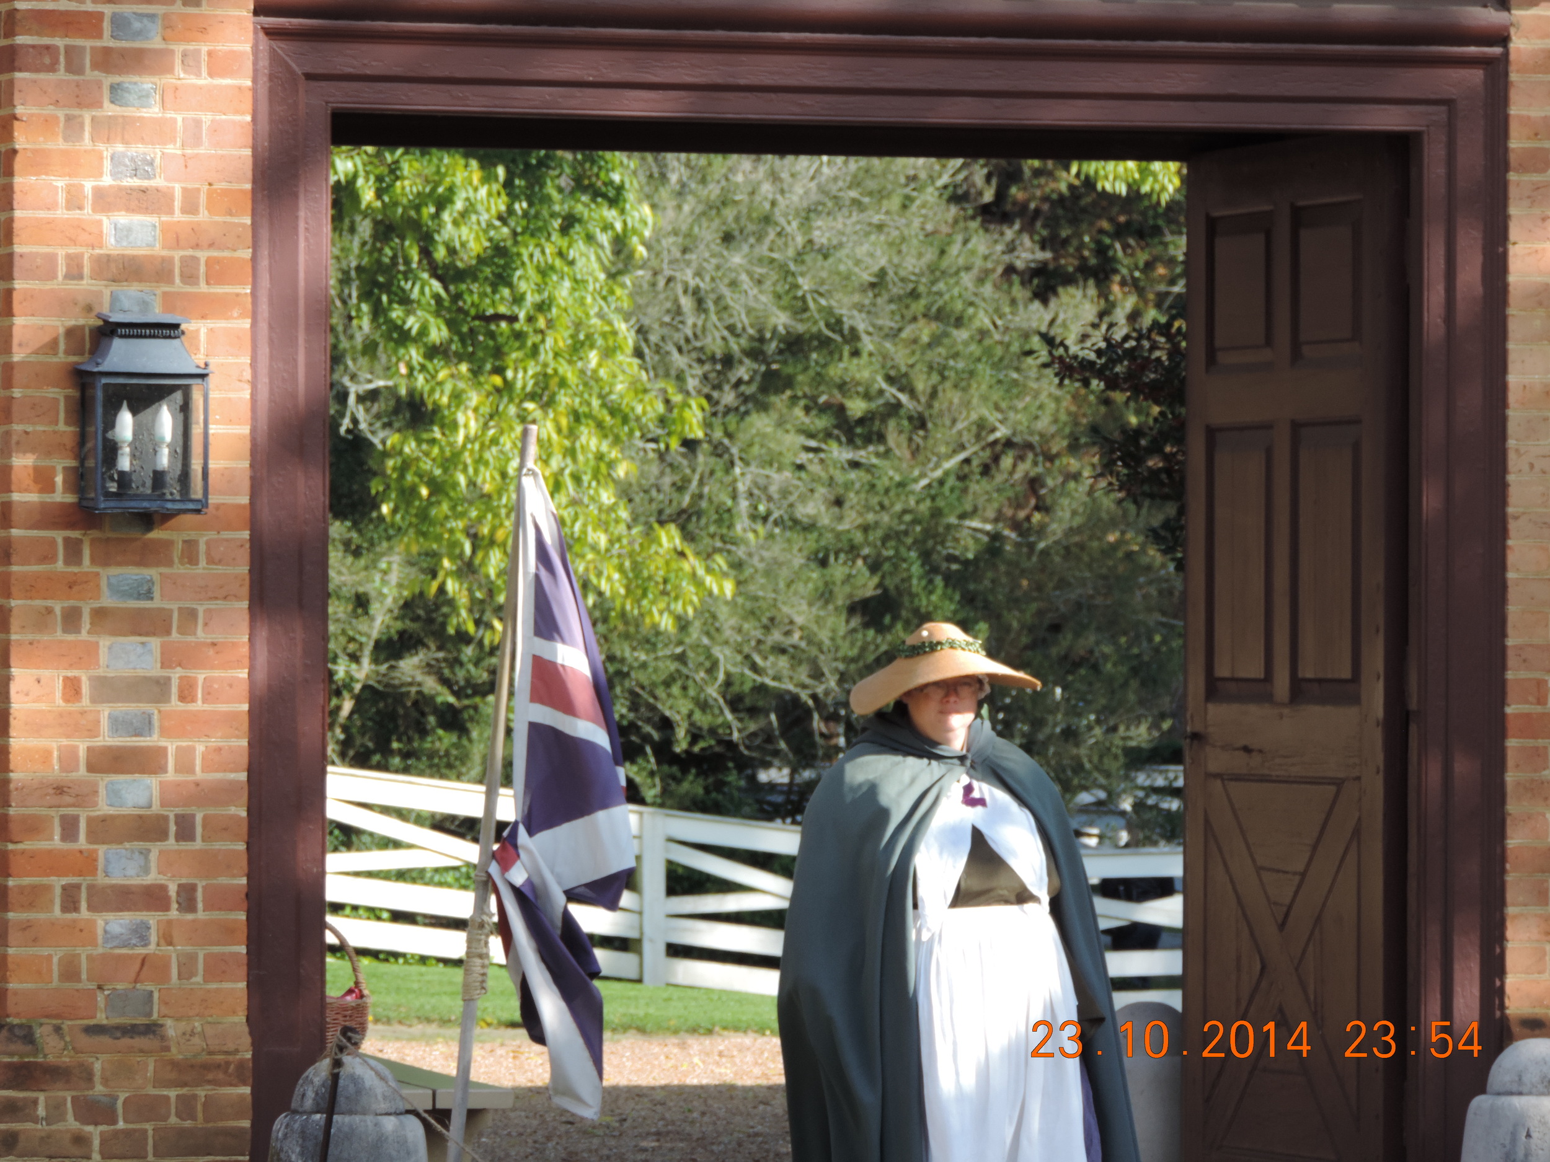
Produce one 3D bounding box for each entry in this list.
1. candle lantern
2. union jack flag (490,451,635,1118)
[{"bbox_3d":[-1.392,-0.370,22.250,0.277,0.442,0.145,0,-1,-20],"label":"candle lantern"},{"bbox_3d":[-0.476,0.475,22.500,0.335,1.450,0.200,0,-1,-10],"label":"union jack flag"}]

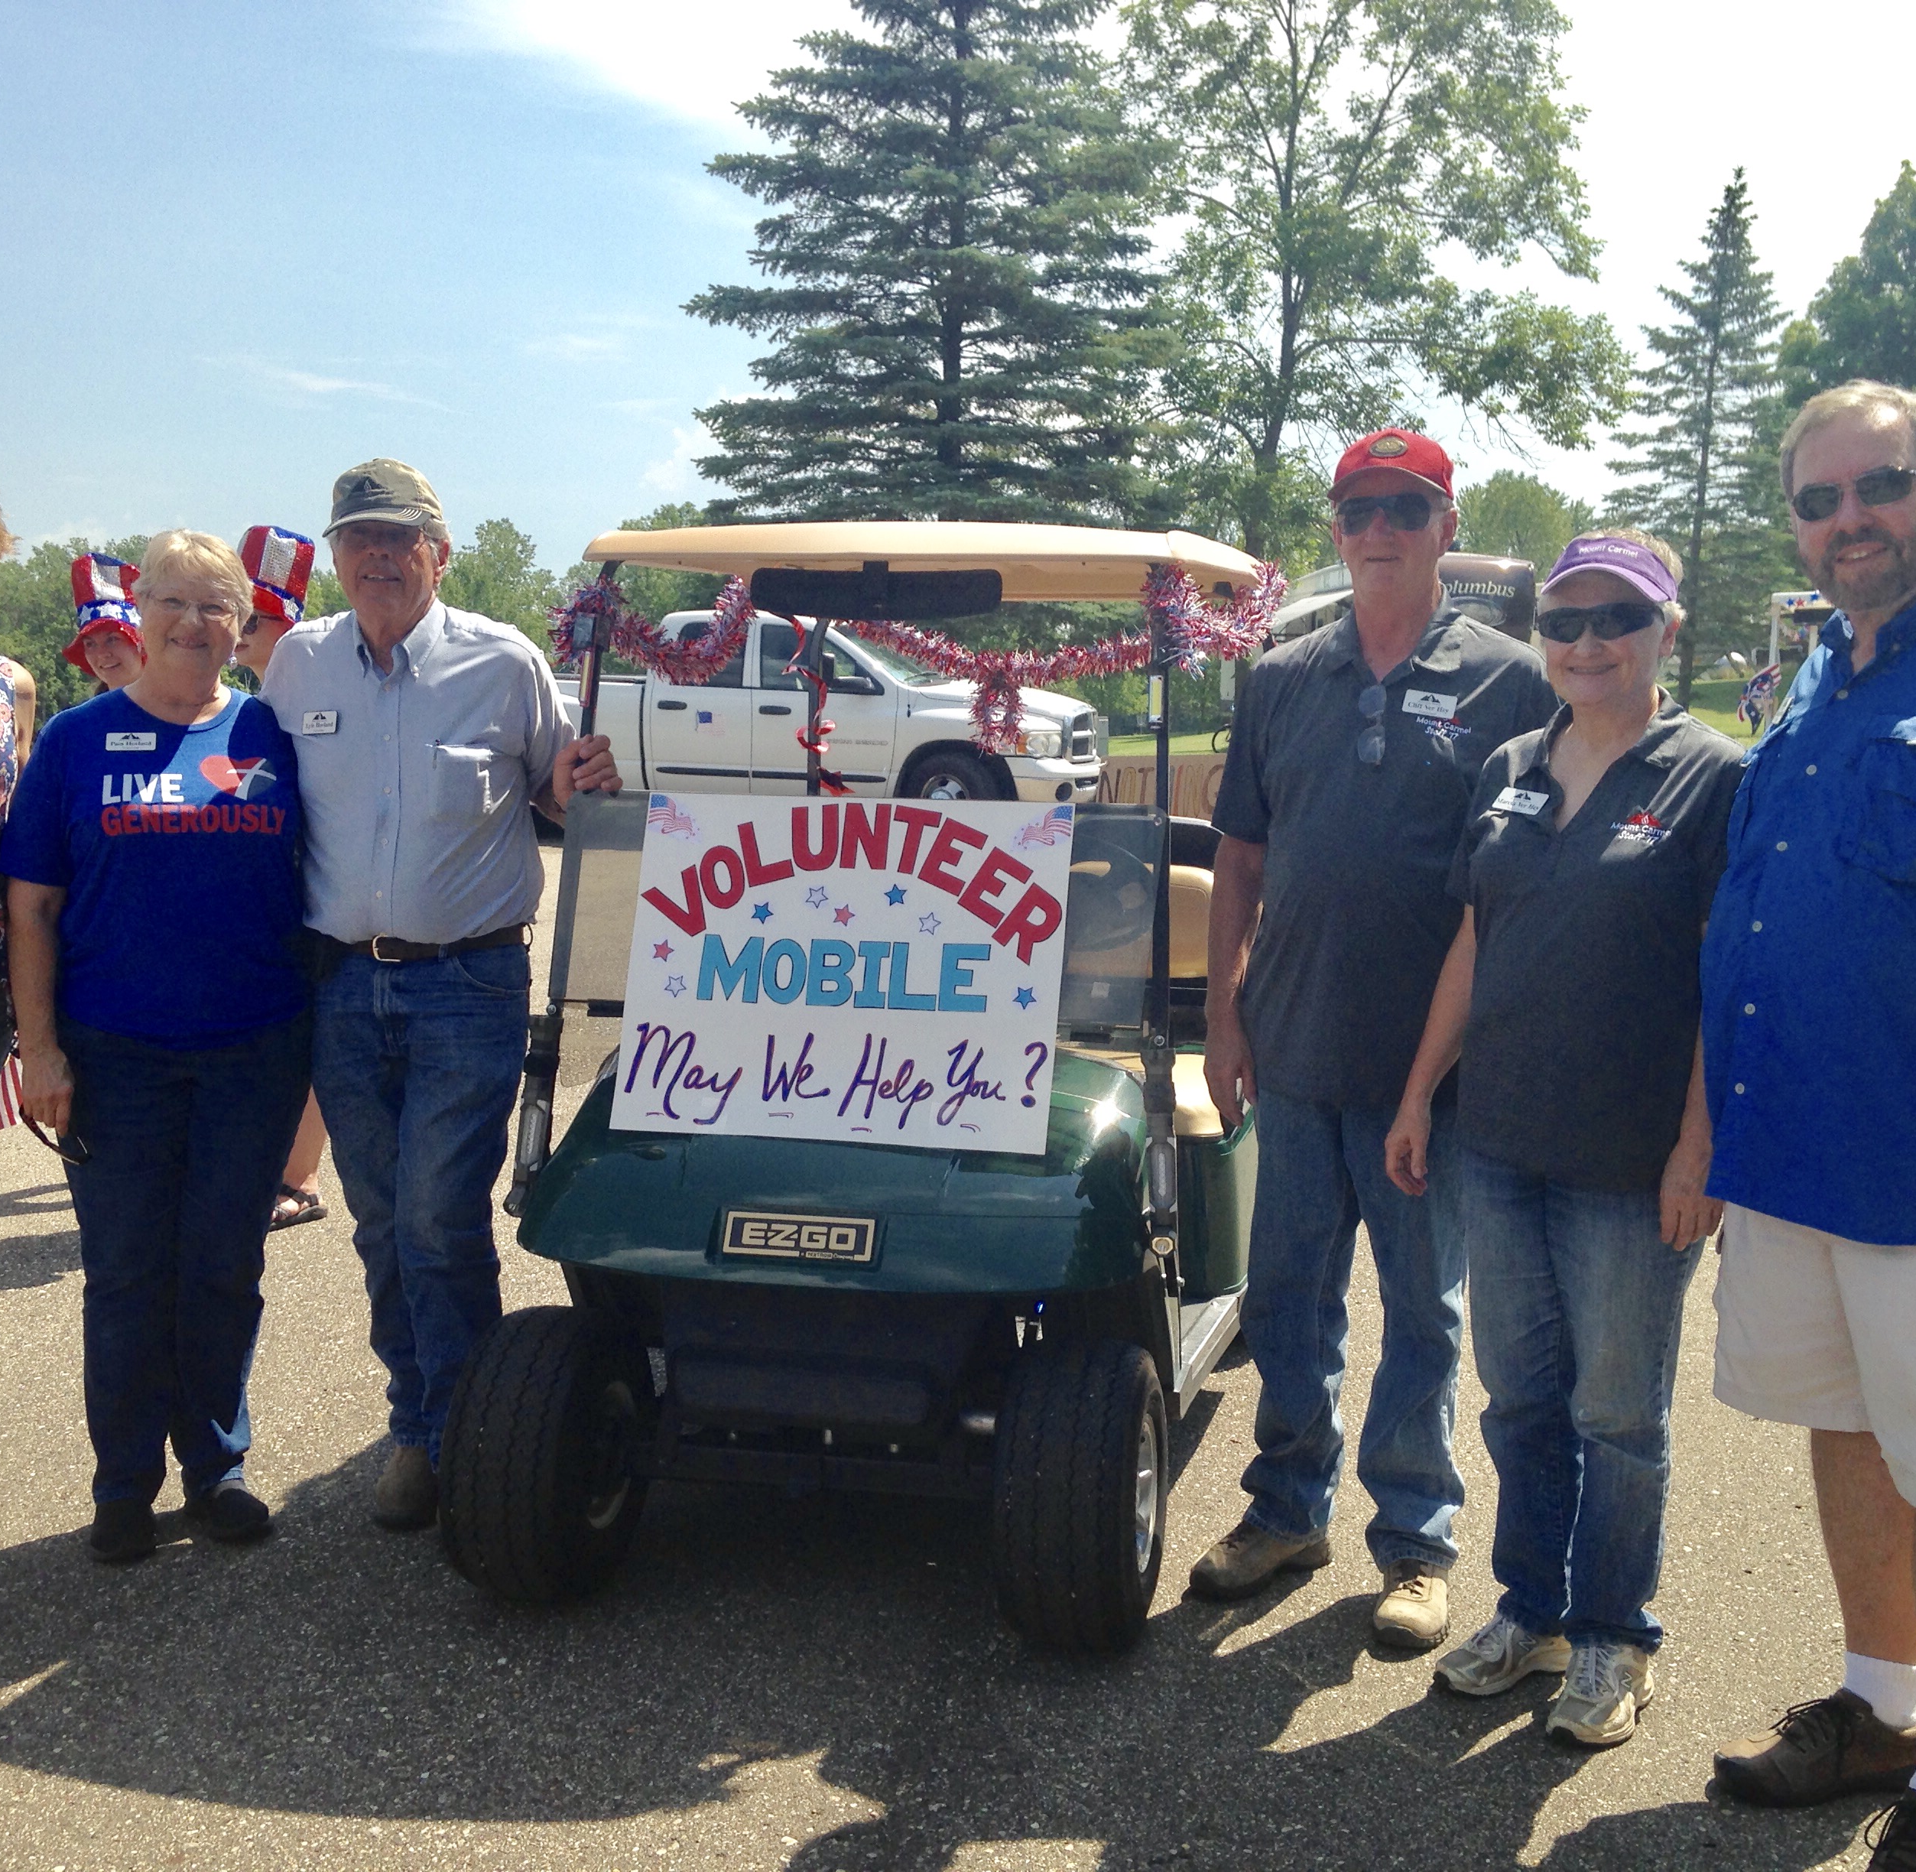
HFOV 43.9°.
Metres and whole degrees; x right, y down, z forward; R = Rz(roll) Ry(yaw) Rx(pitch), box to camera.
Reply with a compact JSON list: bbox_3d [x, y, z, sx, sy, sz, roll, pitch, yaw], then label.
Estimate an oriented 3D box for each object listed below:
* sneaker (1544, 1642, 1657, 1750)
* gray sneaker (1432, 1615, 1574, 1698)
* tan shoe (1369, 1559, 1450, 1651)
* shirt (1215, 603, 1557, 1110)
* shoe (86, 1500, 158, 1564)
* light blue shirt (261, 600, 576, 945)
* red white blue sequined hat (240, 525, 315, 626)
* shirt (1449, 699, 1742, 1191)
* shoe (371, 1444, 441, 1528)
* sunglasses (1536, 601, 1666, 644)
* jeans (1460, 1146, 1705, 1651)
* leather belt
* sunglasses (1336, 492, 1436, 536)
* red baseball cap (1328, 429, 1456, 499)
[{"bbox_3d":[0.928,1.036,3.401,0.105,0.120,0.280,4,7,24],"label":"sneaker"},{"bbox_3d":[0.836,1.038,3.527,0.260,0.105,0.100,-4,9,-37],"label":"gray sneaker"},{"bbox_3d":[0.714,0.992,3.727,0.110,0.130,0.300,2,6,13],"label":"tan shoe"},{"bbox_3d":[0.651,-0.123,3.620,0.550,0.760,0.310,4,6,18],"label":"shirt"},{"bbox_3d":[-1.346,0.937,3.914,0.100,0.100,0.255,0,7,-12],"label":"shoe"},{"bbox_3d":[-0.895,-0.259,3.880,0.560,0.600,0.310,2,7,8],"label":"light blue shirt"},{"bbox_3d":[-1.708,-0.887,5.930,0.230,0.270,0.260,20,8,43],"label":"red white blue sequined hat"},{"bbox_3d":[0.878,0.007,3.260,0.430,0.650,0.280,5,7,31],"label":"shirt"},{"bbox_3d":[-0.925,0.905,4.074,0.110,0.130,0.300,0,6,-6],"label":"shoe"},{"bbox_3d":[0.875,-0.423,3.220,0.152,0.048,0.150,1,8,33],"label":"sunglasses"},{"bbox_3d":[0.870,0.570,3.365,0.380,0.900,0.260,6,7,32],"label":"jeans"},{"bbox_3d":[-0.901,0.011,3.960,0.380,0.055,0.280,2,6,6],"label":"leather belt"},{"bbox_3d":[0.647,-0.630,3.550,0.150,0.054,0.150,4,7,18],"label":"sunglasses"},{"bbox_3d":[0.644,-0.696,3.530,0.185,0.130,0.260,4,6,18],"label":"red baseball cap"}]

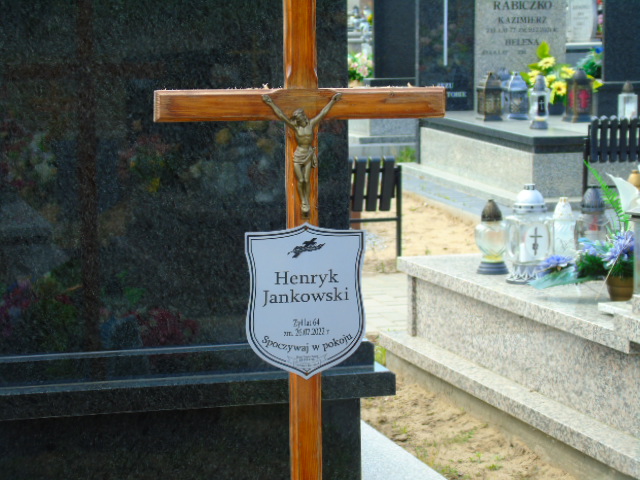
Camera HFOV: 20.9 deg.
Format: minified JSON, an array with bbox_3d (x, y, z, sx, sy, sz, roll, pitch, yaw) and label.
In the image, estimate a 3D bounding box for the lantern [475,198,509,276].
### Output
[{"bbox_3d":[0.583,-0.012,5.865,0.110,0.249,0.102,0,7,0],"label":"lantern"}]

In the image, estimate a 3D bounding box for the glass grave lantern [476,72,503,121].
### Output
[{"bbox_3d":[1.121,-0.947,11.481,0.132,0.319,0.132,-3,7,-19],"label":"glass grave lantern"}]

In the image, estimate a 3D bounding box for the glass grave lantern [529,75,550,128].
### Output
[{"bbox_3d":[1.379,-0.864,10.880,0.128,0.331,0.128,-1,7,-8],"label":"glass grave lantern"}]

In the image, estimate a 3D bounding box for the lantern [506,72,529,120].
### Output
[{"bbox_3d":[1.327,-0.967,11.631,0.132,0.312,0.132,-2,7,-13],"label":"lantern"}]

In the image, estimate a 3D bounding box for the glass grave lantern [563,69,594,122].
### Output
[{"bbox_3d":[1.692,-0.947,11.379,0.142,0.347,0.142,-3,8,-21],"label":"glass grave lantern"}]

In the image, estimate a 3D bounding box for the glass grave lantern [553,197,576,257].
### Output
[{"bbox_3d":[0.834,-0.023,5.935,0.085,0.246,0.085,-1,7,-8],"label":"glass grave lantern"}]

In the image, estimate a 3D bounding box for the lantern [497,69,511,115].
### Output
[{"bbox_3d":[1.265,-1.018,11.930,0.132,0.324,0.132,-2,7,-14],"label":"lantern"}]

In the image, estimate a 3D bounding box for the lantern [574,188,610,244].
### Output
[{"bbox_3d":[0.932,-0.041,5.933,0.122,0.282,0.122,-1,7,-8],"label":"lantern"}]

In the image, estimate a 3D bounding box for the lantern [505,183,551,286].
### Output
[{"bbox_3d":[0.687,-0.023,5.681,0.150,0.318,0.150,-2,7,-12],"label":"lantern"}]

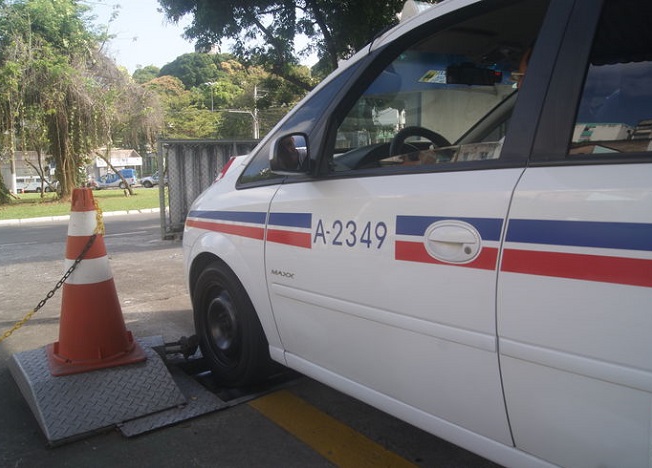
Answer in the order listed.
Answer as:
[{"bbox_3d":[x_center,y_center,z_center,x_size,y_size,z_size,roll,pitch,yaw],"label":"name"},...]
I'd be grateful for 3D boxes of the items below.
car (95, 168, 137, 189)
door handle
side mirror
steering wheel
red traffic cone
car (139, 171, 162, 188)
[{"bbox_3d":[-18.600,-4.780,46.000,4.050,1.680,1.670,-1,6,-5],"label":"car"},{"bbox_3d":[0.341,0.021,1.405,0.050,0.113,0.187,-5,8,-38],"label":"door handle"},{"bbox_3d":[-0.120,-0.284,1.870,0.168,0.150,0.095,-5,8,-38],"label":"side mirror"},{"bbox_3d":[0.393,-0.243,1.975,0.375,0.375,0.100,-5,-17,-38],"label":"steering wheel"},{"bbox_3d":[-1.067,0.177,2.380,0.387,0.770,0.387,-5,7,-29],"label":"red traffic cone"},{"bbox_3d":[-14.200,-4.780,45.500,4.050,1.520,1.700,-1,6,-5],"label":"car"}]

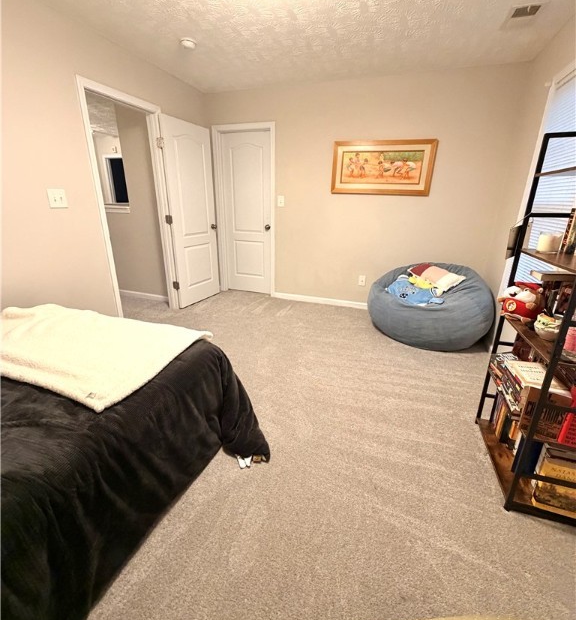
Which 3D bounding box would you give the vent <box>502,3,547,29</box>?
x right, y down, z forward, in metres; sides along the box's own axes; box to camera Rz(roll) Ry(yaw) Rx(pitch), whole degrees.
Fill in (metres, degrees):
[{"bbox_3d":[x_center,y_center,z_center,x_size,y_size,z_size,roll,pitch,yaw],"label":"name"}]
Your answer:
[{"bbox_3d":[1.536,-1.913,2.031,0.200,0.015,0.300,8,21,18],"label":"vent"}]

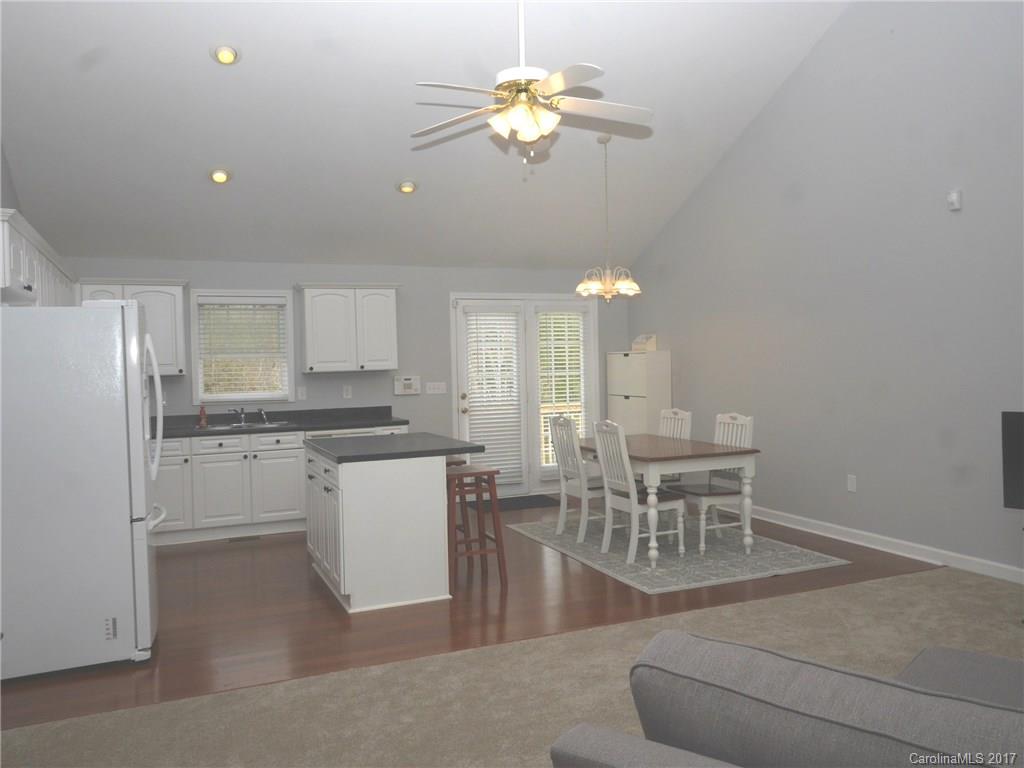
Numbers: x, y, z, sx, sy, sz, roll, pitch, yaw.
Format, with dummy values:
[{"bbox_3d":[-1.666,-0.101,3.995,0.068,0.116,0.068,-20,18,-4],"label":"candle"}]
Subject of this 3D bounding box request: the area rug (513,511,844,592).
[{"bbox_3d":[1.149,1.229,6.470,1.628,0.012,2.352,-2,2,-23],"label":"area rug"}]

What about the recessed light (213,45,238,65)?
[{"bbox_3d":[-1.876,-2.159,5.444,0.165,0.040,0.165,-2,-25,-23],"label":"recessed light"}]

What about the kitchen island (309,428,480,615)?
[{"bbox_3d":[-0.808,0.854,5.514,0.915,0.924,1.170,-2,2,-23],"label":"kitchen island"}]

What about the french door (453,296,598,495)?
[{"bbox_3d":[0.182,0.135,8.703,1.630,2.080,0.120,-2,2,-23],"label":"french door"}]

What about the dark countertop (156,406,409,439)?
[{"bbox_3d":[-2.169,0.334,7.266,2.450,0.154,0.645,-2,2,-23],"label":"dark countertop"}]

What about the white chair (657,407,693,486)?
[{"bbox_3d":[1.163,0.715,6.918,0.550,0.990,0.450,-2,2,-23],"label":"white chair"}]

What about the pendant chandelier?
[{"bbox_3d":[0.803,-1.393,7.012,0.560,1.400,0.560,-1,2,0],"label":"pendant chandelier"}]

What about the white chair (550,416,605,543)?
[{"bbox_3d":[0.651,0.742,6.730,0.555,0.990,0.445,-2,2,-23],"label":"white chair"}]

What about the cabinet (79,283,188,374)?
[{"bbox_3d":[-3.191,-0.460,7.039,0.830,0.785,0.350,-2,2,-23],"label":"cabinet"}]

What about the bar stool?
[{"bbox_3d":[-0.309,0.929,5.493,0.400,0.745,0.430,-2,2,-23],"label":"bar stool"}]

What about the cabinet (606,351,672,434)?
[{"bbox_3d":[1.348,0.409,8.720,0.292,1.485,0.790,-2,2,-23],"label":"cabinet"}]

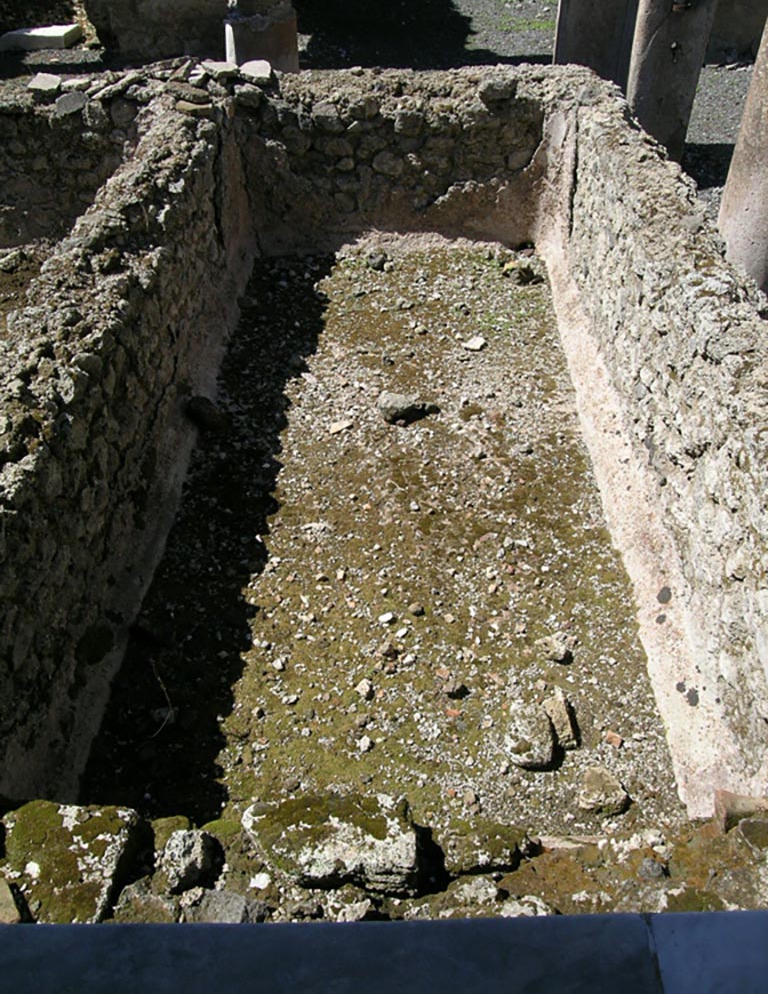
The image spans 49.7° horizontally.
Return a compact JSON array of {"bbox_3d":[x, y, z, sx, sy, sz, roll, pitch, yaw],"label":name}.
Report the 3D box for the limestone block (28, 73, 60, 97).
[{"bbox_3d":[-1.601,-1.935,3.900,0.120,0.080,0.140,0,40,0],"label":"limestone block"}]

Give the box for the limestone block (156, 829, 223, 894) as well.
[{"bbox_3d":[-0.276,0.519,1.180,0.080,0.073,0.064,0,40,0],"label":"limestone block"}]

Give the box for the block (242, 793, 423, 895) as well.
[{"bbox_3d":[-0.072,0.495,1.180,0.238,0.100,0.108,-2,40,-2],"label":"block"}]

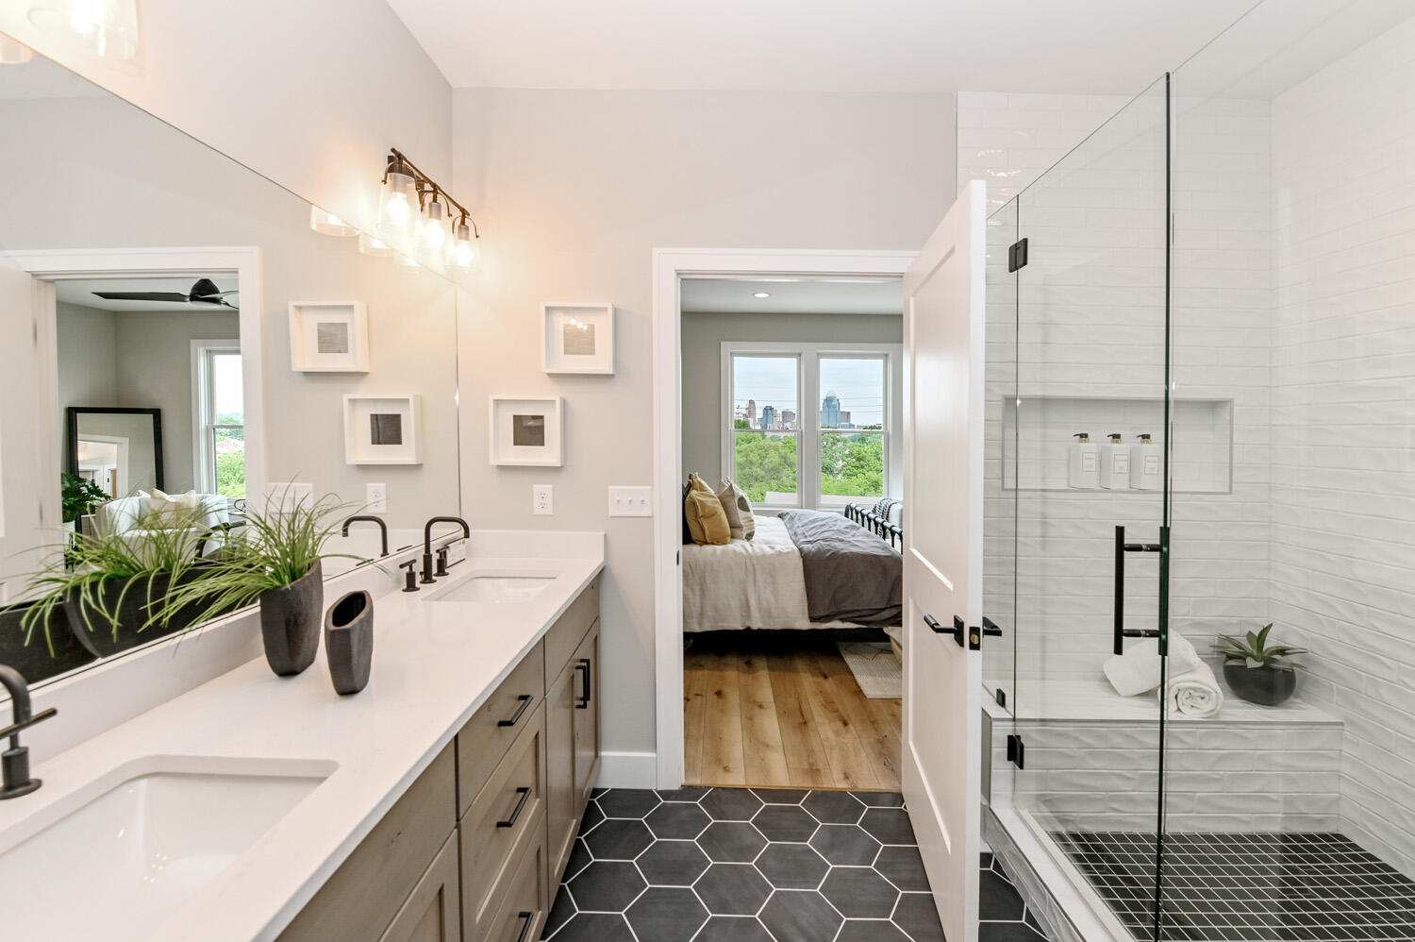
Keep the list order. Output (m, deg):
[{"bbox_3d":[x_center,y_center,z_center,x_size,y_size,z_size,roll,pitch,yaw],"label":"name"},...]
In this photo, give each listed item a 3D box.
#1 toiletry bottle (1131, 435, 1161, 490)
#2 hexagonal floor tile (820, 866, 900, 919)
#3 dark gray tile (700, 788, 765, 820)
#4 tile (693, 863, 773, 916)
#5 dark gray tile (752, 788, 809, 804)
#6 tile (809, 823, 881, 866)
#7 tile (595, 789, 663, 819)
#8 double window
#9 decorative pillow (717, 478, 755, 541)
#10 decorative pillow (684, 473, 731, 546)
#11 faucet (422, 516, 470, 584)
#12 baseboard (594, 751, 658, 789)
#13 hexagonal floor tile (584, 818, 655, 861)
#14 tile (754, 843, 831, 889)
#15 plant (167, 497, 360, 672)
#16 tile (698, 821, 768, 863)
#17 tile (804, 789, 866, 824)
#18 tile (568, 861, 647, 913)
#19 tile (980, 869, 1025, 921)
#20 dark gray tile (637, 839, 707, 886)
[{"bbox_3d":[1.716,-0.036,2.310,0.073,0.225,0.070,0,1,1],"label":"toiletry bottle"},{"bbox_3d":[0.464,1.290,1.797,0.252,0.012,0.218,0,2,2],"label":"hexagonal floor tile"},{"bbox_3d":[0.090,1.262,2.221,0.250,0.010,0.217,0,1,1],"label":"dark gray tile"},{"bbox_3d":[0.079,1.266,1.781,0.250,0.010,0.217,0,1,1],"label":"tile"},{"bbox_3d":[0.282,1.262,2.270,0.248,0.010,0.107,0,1,1],"label":"dark gray tile"},{"bbox_3d":[0.470,1.283,2.019,0.252,0.012,0.218,0,2,2],"label":"tile"},{"bbox_3d":[-0.291,1.259,2.227,0.250,0.010,0.213,0,1,1],"label":"tile"},{"bbox_3d":[1.010,-0.428,5.690,1.745,1.640,0.100,0,1,1],"label":"double window"},{"bbox_3d":[0.213,0.288,4.450,0.180,0.480,0.480,-13,1,4],"label":"decorative pillow"},{"bbox_3d":[0.004,0.278,4.300,0.190,0.500,0.500,-17,-2,14],"label":"decorative pillow"},{"bbox_3d":[-0.869,0.258,1.950,0.165,0.215,0.056,0,2,2],"label":"faucet"},{"bbox_3d":[-0.322,1.179,2.330,0.242,0.140,0.016,0,1,1],"label":"baseboard"},{"bbox_3d":[-0.297,1.262,2.011,0.250,0.010,0.217,0,1,1],"label":"hexagonal floor tile"},{"bbox_3d":[0.272,1.266,1.886,0.250,0.010,0.217,0,1,1],"label":"tile"},{"bbox_3d":[-0.785,0.208,1.080,0.280,0.330,0.300,0,1,1],"label":"plant"},{"bbox_3d":[0.086,1.281,2.030,0.252,0.012,0.218,0,2,2],"label":"tile"},{"bbox_3d":[0.477,1.276,2.241,0.252,0.012,0.218,0,2,2],"label":"tile"},{"bbox_3d":[-0.305,1.286,1.819,0.252,0.012,0.218,0,2,2],"label":"tile"},{"bbox_3d":[0.828,1.270,1.762,0.232,0.010,0.217,0,1,1],"label":"tile"},{"bbox_3d":[-0.110,1.284,1.925,0.252,0.012,0.218,0,2,2],"label":"dark gray tile"}]

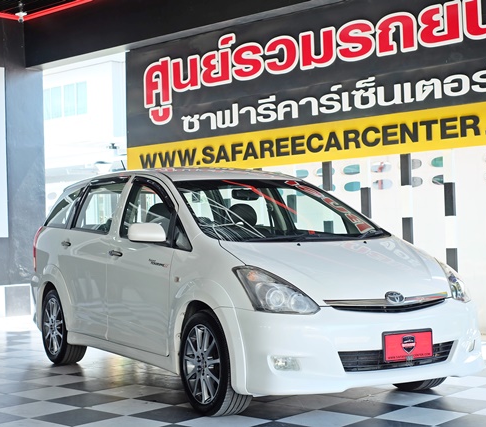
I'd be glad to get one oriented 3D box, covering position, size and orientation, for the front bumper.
[{"bbox_3d":[0.814,0.775,5.615,1.740,0.570,0.620,-1,-1,-30],"label":"front bumper"}]

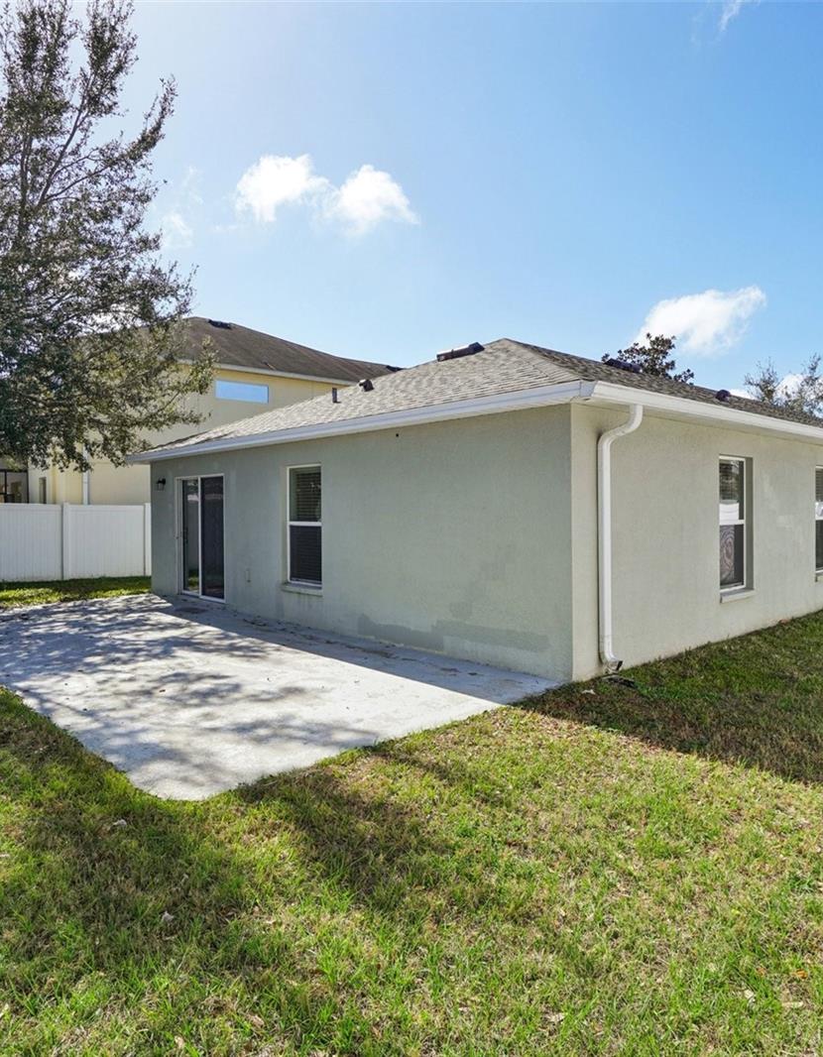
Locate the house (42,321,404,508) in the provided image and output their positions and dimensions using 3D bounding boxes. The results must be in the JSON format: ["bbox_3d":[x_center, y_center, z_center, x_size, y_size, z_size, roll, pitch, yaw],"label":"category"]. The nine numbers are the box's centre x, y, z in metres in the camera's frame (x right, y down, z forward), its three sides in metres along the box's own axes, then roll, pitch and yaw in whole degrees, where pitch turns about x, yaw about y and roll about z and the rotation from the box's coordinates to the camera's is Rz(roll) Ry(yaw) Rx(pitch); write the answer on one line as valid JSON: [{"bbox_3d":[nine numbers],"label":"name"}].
[{"bbox_3d":[-5.338,-3.464,26.180,18.100,8.500,11.600,-2,3,-41],"label":"house"}]

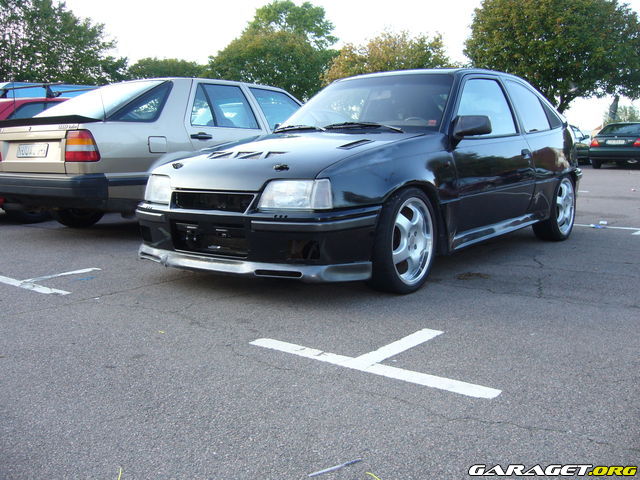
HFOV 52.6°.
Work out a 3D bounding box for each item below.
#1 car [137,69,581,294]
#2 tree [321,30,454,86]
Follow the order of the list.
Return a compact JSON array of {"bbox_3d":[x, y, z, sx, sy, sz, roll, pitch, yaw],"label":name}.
[{"bbox_3d":[0.607,-0.569,4.777,1.700,1.320,4.000,6,10,37],"label":"car"},{"bbox_3d":[3.318,-6.856,31.344,6.600,6.260,6.600,0,8,0],"label":"tree"}]

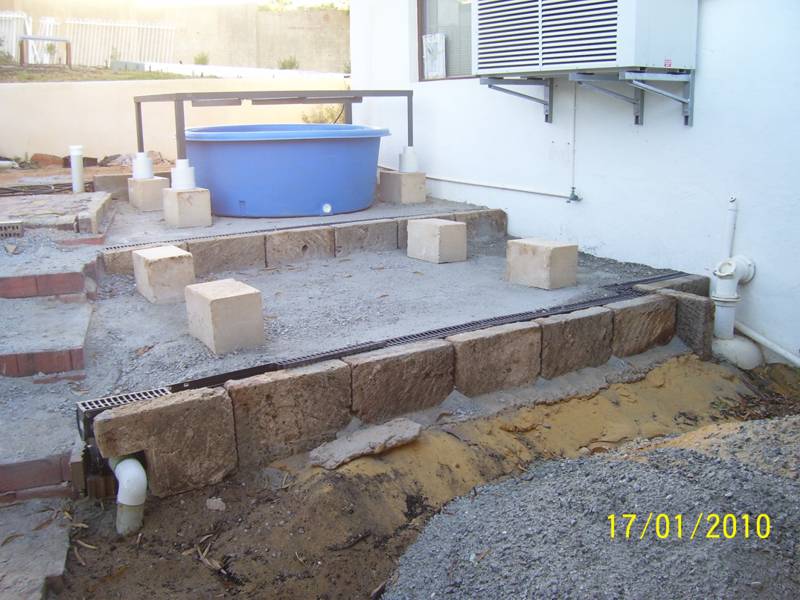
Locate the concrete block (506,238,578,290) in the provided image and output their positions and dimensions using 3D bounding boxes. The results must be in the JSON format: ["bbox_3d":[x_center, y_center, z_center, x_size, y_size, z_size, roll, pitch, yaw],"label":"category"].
[{"bbox_3d":[0.818,-0.210,4.520,0.230,0.245,0.340,-11,17,-35],"label":"concrete block"}]

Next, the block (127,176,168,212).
[{"bbox_3d":[-2.059,-0.867,6.437,0.225,0.243,0.290,-10,16,-31],"label":"block"}]

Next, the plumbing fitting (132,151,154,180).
[{"bbox_3d":[-2.116,-1.107,6.470,0.163,0.220,0.163,-10,17,-31],"label":"plumbing fitting"}]

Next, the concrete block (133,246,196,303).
[{"bbox_3d":[-1.298,-0.144,4.320,0.235,0.237,0.320,-11,17,-34],"label":"concrete block"}]

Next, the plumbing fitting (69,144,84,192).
[{"bbox_3d":[-2.587,-1.044,6.292,0.108,0.400,0.108,-10,17,-32],"label":"plumbing fitting"}]

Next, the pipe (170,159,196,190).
[{"bbox_3d":[-1.591,-0.925,5.755,0.165,0.225,0.165,-10,17,-32],"label":"pipe"}]

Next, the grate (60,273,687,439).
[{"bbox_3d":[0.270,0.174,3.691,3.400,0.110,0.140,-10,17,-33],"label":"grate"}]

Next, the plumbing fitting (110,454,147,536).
[{"bbox_3d":[-0.955,0.687,2.760,0.107,0.268,0.175,-10,17,-31],"label":"plumbing fitting"}]

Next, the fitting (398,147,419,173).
[{"bbox_3d":[0.069,-1.182,6.593,0.155,0.213,0.155,-1,14,0],"label":"fitting"}]

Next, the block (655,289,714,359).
[{"bbox_3d":[1.592,0.135,4.400,0.100,0.345,0.310,-10,16,-31],"label":"block"}]

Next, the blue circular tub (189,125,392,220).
[{"bbox_3d":[-0.912,-1.087,6.420,1.690,0.638,1.690,-1,14,0],"label":"blue circular tub"}]

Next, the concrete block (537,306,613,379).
[{"bbox_3d":[0.850,0.226,4.014,0.490,0.310,0.140,-10,16,-31],"label":"concrete block"}]

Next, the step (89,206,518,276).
[{"bbox_3d":[-0.479,-0.395,5.336,2.970,0.205,0.150,-10,16,-31],"label":"step"}]

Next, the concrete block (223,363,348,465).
[{"bbox_3d":[-0.448,0.451,3.153,0.500,0.340,0.120,-10,17,-31],"label":"concrete block"}]

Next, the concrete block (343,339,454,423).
[{"bbox_3d":[0.004,0.356,3.392,0.510,0.295,0.105,-10,16,-31],"label":"concrete block"}]

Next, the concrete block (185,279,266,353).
[{"bbox_3d":[-0.807,0.068,3.629,0.237,0.240,0.342,-10,17,-32],"label":"concrete block"}]

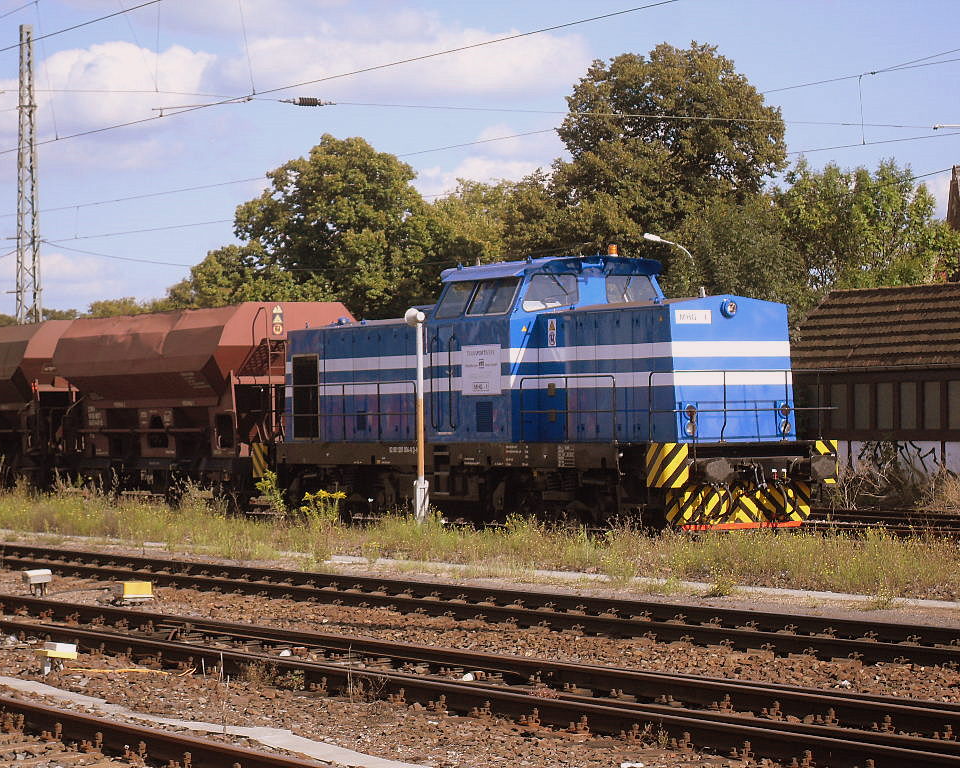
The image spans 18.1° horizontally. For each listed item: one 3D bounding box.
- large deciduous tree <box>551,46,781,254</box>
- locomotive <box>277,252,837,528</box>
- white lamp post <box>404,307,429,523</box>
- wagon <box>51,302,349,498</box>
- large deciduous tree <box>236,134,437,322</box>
[{"bbox_3d":[7.241,-4.983,114.903,9.071,16.068,9.000,-1,-1,0],"label":"large deciduous tree"},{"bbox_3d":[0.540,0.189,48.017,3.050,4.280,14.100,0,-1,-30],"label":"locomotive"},{"bbox_3d":[-0.899,0.521,43.980,0.330,3.288,0.320,-1,-1,0],"label":"white lamp post"},{"bbox_3d":[-5.361,0.532,58.231,3.000,3.980,9.500,0,-1,-30],"label":"wagon"},{"bbox_3d":[-5.123,-2.980,109.926,7.656,12.234,8.000,-1,-1,0],"label":"large deciduous tree"}]

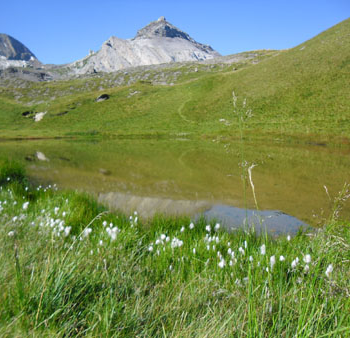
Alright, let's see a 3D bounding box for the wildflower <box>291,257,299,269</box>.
[{"bbox_3d":[0.800,0.627,2.350,0.050,0.075,0.048,0,6,0],"label":"wildflower"}]

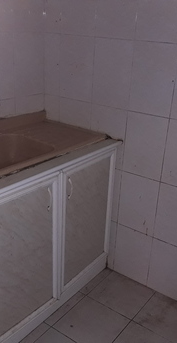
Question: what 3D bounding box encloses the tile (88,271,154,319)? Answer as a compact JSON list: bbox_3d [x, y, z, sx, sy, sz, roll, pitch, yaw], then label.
[{"bbox_3d":[0.203,0.757,2.196,0.320,0.010,0.298,18,27,31],"label":"tile"}]

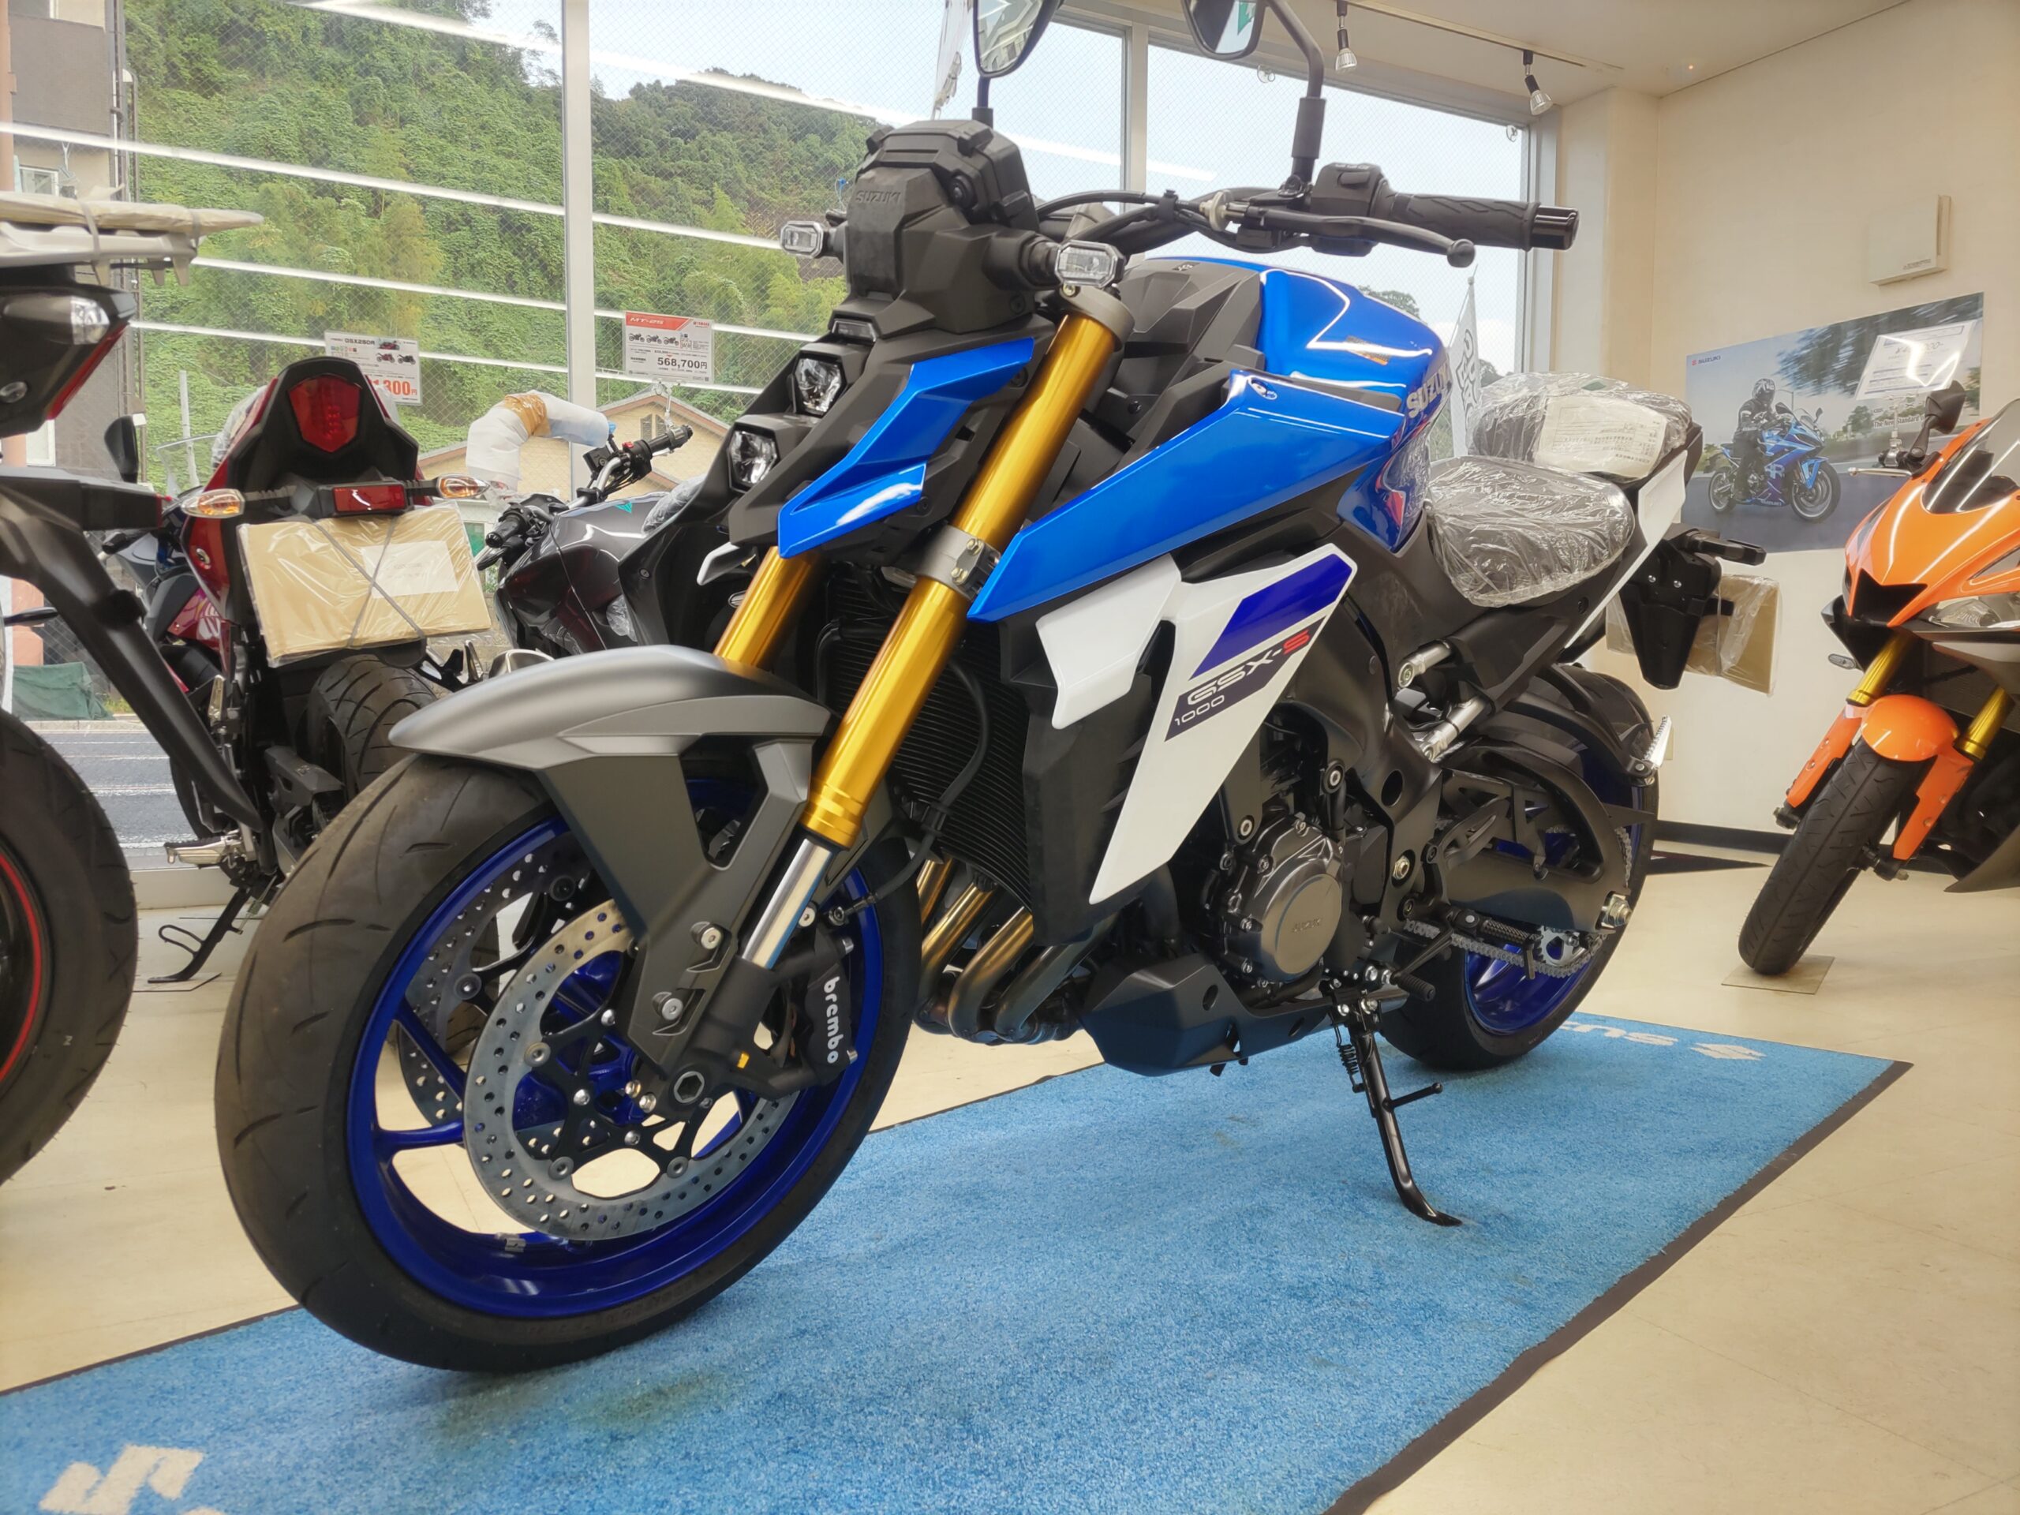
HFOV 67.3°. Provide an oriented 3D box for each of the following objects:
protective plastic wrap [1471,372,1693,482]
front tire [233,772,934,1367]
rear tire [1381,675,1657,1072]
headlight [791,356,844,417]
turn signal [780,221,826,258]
[{"bbox_3d":[0.824,-0.442,2.062,0.320,0.125,0.250,-3,19,-43],"label":"protective plastic wrap"},{"bbox_3d":[-0.325,0.226,1.256,0.600,0.600,0.120,-3,18,-40],"label":"front tire"},{"bbox_3d":[0.747,0.167,2.239,0.624,0.624,0.190,-3,19,-42],"label":"rear tire"},{"bbox_3d":[-0.141,-0.294,1.216,0.045,0.052,0.062,-3,19,-43],"label":"headlight"},{"bbox_3d":[-0.177,-0.467,1.375,0.035,0.034,0.066,-3,19,-43],"label":"turn signal"}]

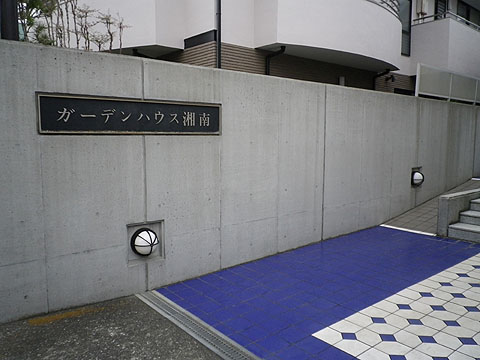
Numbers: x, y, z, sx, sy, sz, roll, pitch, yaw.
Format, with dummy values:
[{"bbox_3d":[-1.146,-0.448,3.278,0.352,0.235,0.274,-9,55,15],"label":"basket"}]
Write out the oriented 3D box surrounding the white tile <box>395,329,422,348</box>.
[{"bbox_3d":[1.240,1.182,2.877,0.195,0.012,0.195,-6,8,-38],"label":"white tile"}]

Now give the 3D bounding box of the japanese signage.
[{"bbox_3d":[-0.932,-0.603,3.762,1.847,0.325,0.040,-5,7,-39],"label":"japanese signage"}]

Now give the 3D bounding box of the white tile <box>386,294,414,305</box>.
[{"bbox_3d":[1.466,1.107,3.560,0.195,0.012,0.195,-6,8,-38],"label":"white tile"}]

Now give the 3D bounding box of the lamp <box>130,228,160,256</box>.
[{"bbox_3d":[-0.915,0.628,3.855,0.277,0.277,0.175,-4,7,-38],"label":"lamp"}]

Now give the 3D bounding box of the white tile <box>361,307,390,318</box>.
[{"bbox_3d":[1.151,1.137,3.307,0.195,0.012,0.195,-6,8,-38],"label":"white tile"}]

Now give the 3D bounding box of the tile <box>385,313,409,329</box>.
[{"bbox_3d":[1.277,1.154,3.162,0.195,0.012,0.195,-6,8,-38],"label":"tile"}]

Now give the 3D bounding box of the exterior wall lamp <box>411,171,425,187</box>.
[{"bbox_3d":[3.348,-0.018,7.256,0.275,0.275,0.170,-5,7,-39],"label":"exterior wall lamp"}]

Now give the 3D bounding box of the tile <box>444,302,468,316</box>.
[{"bbox_3d":[1.861,1.116,3.360,0.195,0.012,0.195,-6,8,-38],"label":"tile"}]

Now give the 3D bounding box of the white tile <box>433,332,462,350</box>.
[{"bbox_3d":[1.517,1.180,2.843,0.195,0.012,0.195,-6,8,-38],"label":"white tile"}]

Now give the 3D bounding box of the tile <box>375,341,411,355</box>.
[{"bbox_3d":[1.088,1.202,2.765,0.195,0.012,0.195,-6,8,-38],"label":"tile"}]

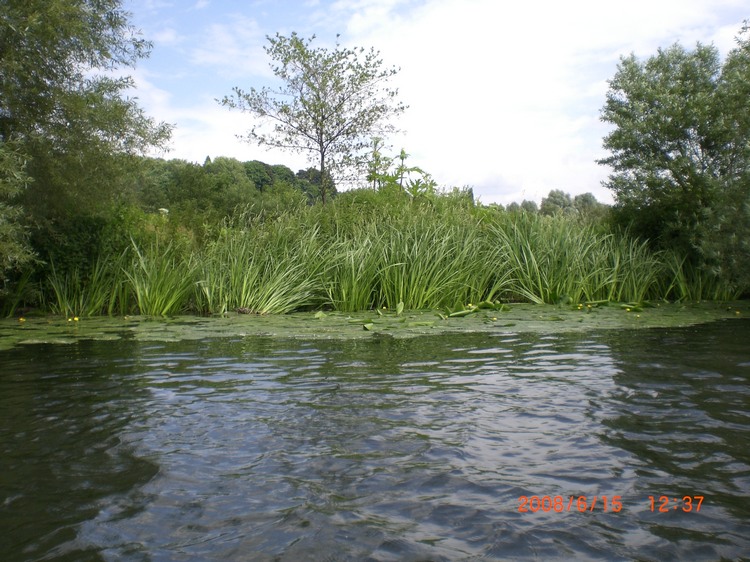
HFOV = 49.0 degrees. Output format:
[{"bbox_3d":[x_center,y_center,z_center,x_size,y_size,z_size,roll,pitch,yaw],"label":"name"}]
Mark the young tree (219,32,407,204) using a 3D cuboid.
[{"bbox_3d":[-1.345,-3.269,18.000,4.000,4.400,3.700,0,4,0],"label":"young tree"}]

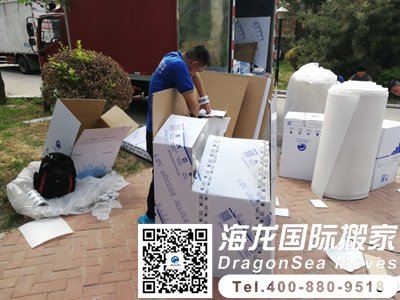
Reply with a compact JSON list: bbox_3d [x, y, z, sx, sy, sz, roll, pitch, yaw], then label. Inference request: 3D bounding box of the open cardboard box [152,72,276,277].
[{"bbox_3d":[0.197,0.133,2.436,0.760,1.220,1.080,4,21,11],"label":"open cardboard box"}]

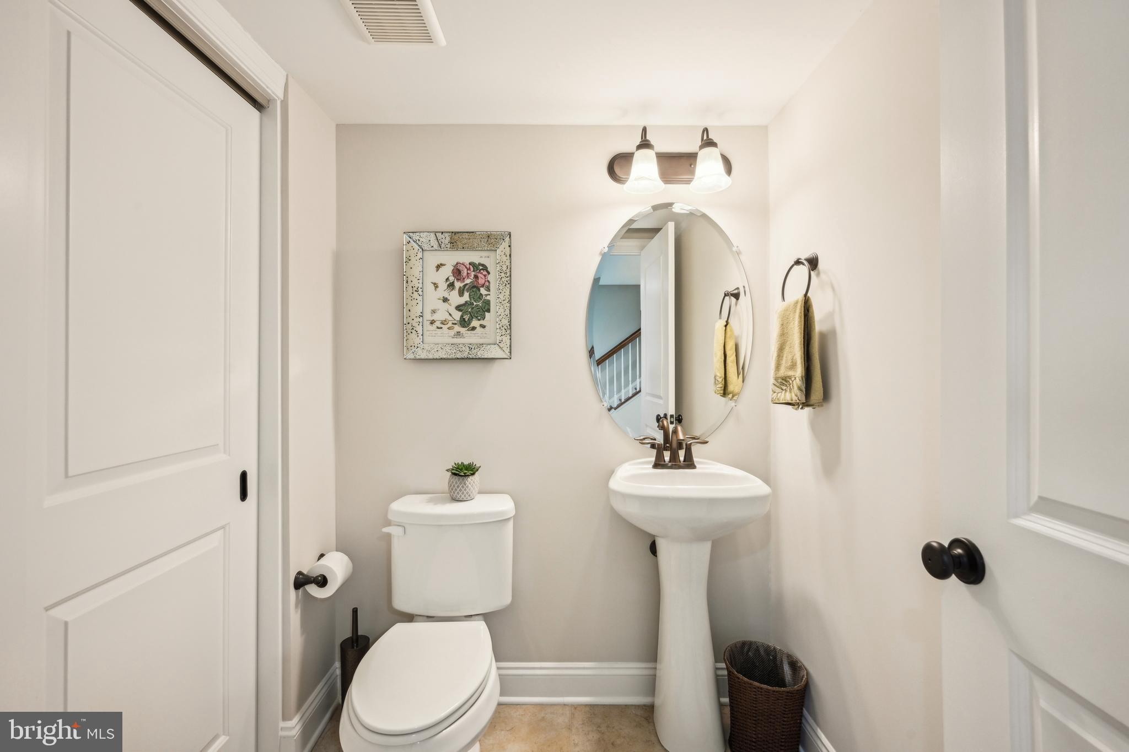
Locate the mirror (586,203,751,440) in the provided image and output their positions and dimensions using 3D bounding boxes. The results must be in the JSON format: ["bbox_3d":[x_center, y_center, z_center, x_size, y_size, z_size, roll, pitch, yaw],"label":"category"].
[{"bbox_3d":[0.384,-0.178,1.827,0.608,0.905,0.016,0,1,0],"label":"mirror"}]

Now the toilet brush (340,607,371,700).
[{"bbox_3d":[-0.725,1.003,1.740,0.100,0.405,0.100,0,1,0],"label":"toilet brush"}]

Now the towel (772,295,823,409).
[{"bbox_3d":[0.693,-0.070,1.497,0.080,0.330,0.195,0,1,0],"label":"towel"}]

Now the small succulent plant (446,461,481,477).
[{"bbox_3d":[-0.347,0.318,1.715,0.115,0.053,0.112,0,1,0],"label":"small succulent plant"}]

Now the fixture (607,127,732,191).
[{"bbox_3d":[0.384,-0.757,1.732,0.452,0.237,0.190,0,1,0],"label":"fixture"}]

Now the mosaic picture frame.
[{"bbox_3d":[-0.381,-0.287,1.810,0.385,0.457,0.045,0,1,0],"label":"mosaic picture frame"}]

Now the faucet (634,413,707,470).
[{"bbox_3d":[0.386,0.245,1.712,0.246,0.158,0.168,0,1,0],"label":"faucet"}]

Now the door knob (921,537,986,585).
[{"bbox_3d":[0.565,0.275,0.742,0.058,0.070,0.070,0,1,5],"label":"door knob"}]

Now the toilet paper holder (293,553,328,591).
[{"bbox_3d":[-0.794,0.635,1.645,0.076,0.058,0.203,0,1,0],"label":"toilet paper holder"}]

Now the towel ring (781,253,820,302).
[{"bbox_3d":[0.720,-0.279,1.497,0.068,0.180,0.170,0,1,0],"label":"towel ring"}]

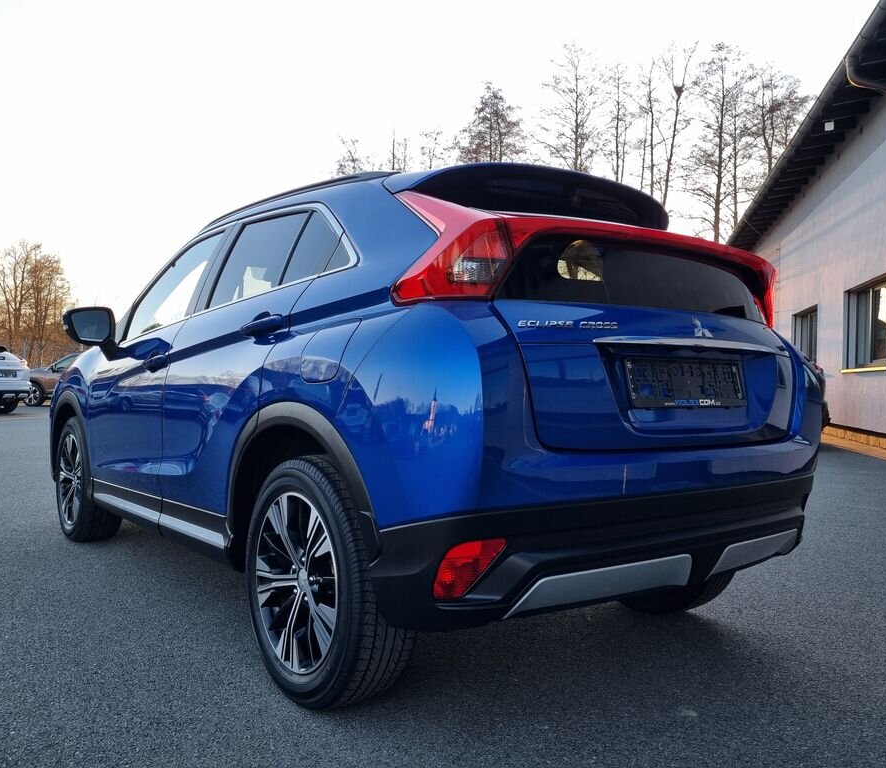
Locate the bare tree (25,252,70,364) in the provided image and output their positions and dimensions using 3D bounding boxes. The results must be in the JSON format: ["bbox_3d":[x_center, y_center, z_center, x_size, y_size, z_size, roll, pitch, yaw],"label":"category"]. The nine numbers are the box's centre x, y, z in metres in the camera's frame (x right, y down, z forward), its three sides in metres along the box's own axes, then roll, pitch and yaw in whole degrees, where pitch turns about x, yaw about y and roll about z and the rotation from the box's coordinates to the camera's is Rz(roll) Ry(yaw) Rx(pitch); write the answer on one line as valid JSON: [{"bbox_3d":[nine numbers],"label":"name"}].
[{"bbox_3d":[-22.100,-3.400,43.000,2.800,8.000,2.800,1,0,0],"label":"bare tree"}]

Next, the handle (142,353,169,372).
[{"bbox_3d":[-1.125,-0.075,3.032,0.055,0.055,0.280,1,0,-38],"label":"handle"}]

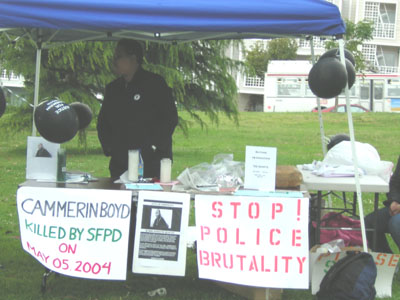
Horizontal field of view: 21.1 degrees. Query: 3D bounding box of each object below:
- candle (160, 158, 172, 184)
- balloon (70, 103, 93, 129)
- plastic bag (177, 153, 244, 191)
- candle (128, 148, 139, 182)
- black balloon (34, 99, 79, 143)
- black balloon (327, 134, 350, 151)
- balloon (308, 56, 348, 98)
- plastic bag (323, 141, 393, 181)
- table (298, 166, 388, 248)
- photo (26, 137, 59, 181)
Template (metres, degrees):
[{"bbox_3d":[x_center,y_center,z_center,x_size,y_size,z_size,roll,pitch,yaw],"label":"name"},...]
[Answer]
[{"bbox_3d":[-0.225,0.140,7.220,0.075,0.155,0.075,2,4,5],"label":"candle"},{"bbox_3d":[-0.831,-0.229,7.350,0.190,0.200,0.190,2,5,0],"label":"balloon"},{"bbox_3d":[0.069,0.142,7.100,0.430,0.220,0.300,2,4,5],"label":"plastic bag"},{"bbox_3d":[-0.441,0.106,7.150,0.068,0.208,0.068,2,5,0],"label":"candle"},{"bbox_3d":[-0.918,-0.188,6.900,0.285,0.295,0.285,2,5,0],"label":"black balloon"},{"bbox_3d":[1.242,0.000,9.400,0.260,0.270,0.260,2,4,5],"label":"black balloon"},{"bbox_3d":[0.873,-0.489,7.300,0.268,0.278,0.268,2,4,5],"label":"balloon"},{"bbox_3d":[1.209,0.073,8.250,0.500,0.260,0.380,2,4,5],"label":"plastic bag"},{"bbox_3d":[1.059,0.557,8.330,0.640,0.740,1.420,2,5,1],"label":"table"},{"bbox_3d":[-1.027,0.059,7.050,0.216,0.285,0.040,2,-1,10],"label":"photo"}]

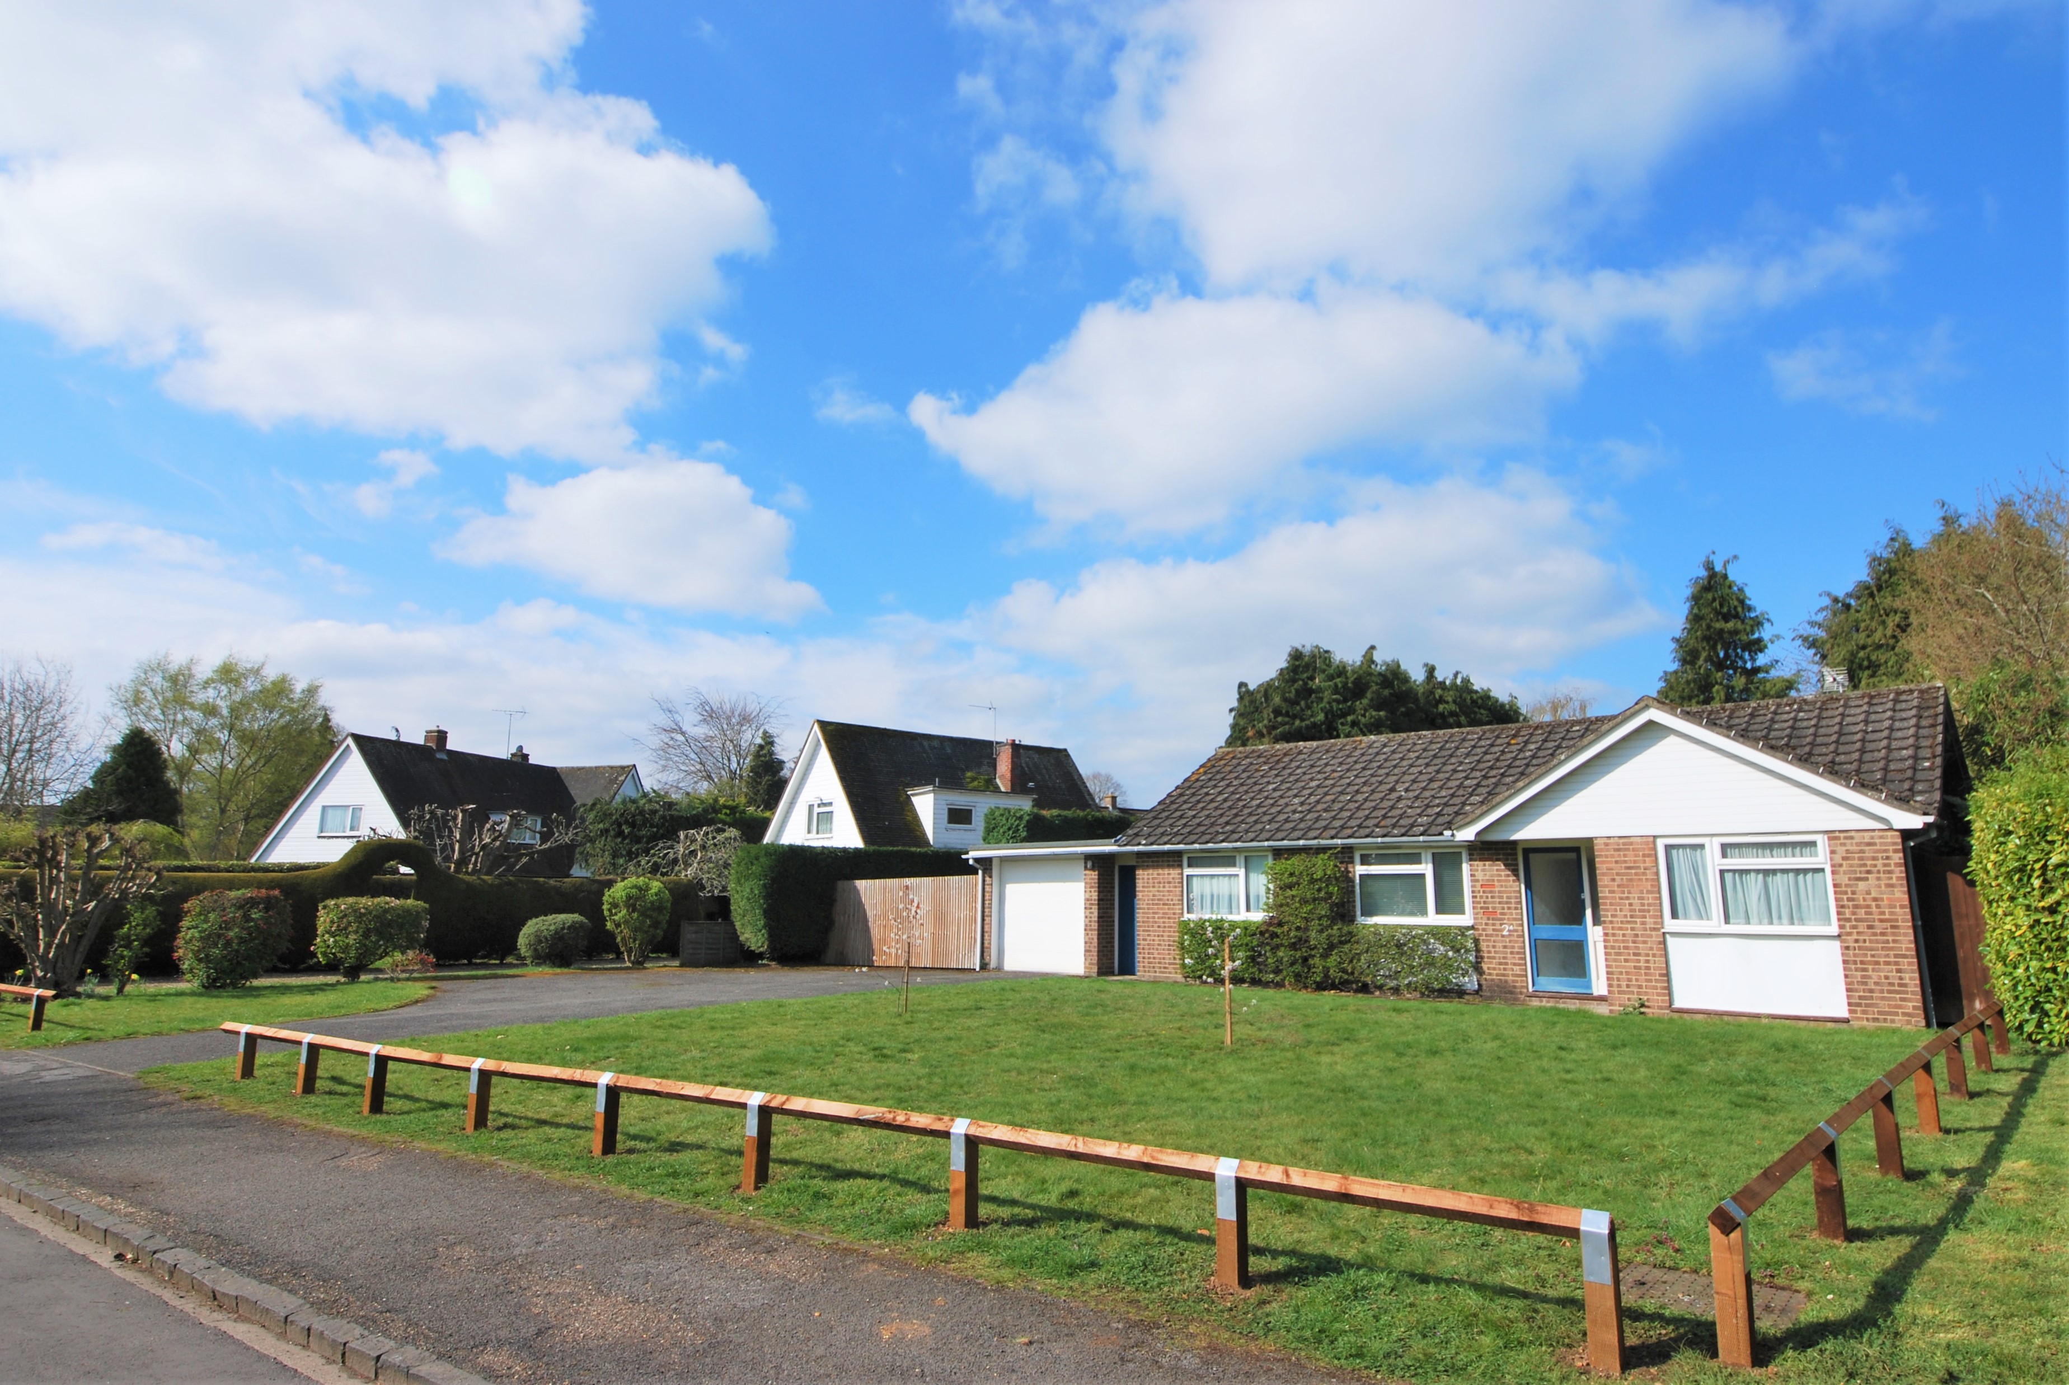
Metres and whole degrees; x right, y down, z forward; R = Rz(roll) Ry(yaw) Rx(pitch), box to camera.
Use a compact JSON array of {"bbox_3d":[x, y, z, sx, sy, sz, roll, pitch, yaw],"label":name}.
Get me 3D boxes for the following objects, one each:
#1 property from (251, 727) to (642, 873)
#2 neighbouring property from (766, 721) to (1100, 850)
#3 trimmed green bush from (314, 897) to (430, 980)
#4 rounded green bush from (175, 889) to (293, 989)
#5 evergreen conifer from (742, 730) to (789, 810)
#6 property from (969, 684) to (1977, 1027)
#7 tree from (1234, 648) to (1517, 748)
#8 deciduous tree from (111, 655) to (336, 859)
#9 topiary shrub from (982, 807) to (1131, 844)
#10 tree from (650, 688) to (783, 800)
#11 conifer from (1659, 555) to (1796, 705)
[{"bbox_3d":[-23.025,5.941,42.385,8.900,6.774,12.200,-2,-11,16],"label":"property"},{"bbox_3d":[-3.021,4.970,36.309,10.800,6.869,9.000,9,-13,-35],"label":"neighbouring property"},{"bbox_3d":[-11.181,4.103,17.503,1.750,1.380,1.450,8,-13,-32],"label":"trimmed green bush"},{"bbox_3d":[-12.708,3.750,16.446,1.600,1.620,1.500,9,-14,-37],"label":"rounded green bush"},{"bbox_3d":[-12.152,5.814,45.685,2.900,8.445,2.900,4,-11,-14],"label":"evergreen conifer"},{"bbox_3d":[6.630,2.834,18.293,14.800,4.420,7.600,-9,-15,41],"label":"property"},{"bbox_3d":[10.395,3.013,31.024,8.600,8.973,6.000,-3,-11,18],"label":"tree"},{"bbox_3d":[-40.054,4.246,49.967,9.000,12.387,8.500,10,-14,-38],"label":"deciduous tree"},{"bbox_3d":[0.746,4.787,26.577,4.600,3.677,1.800,5,-12,-22],"label":"topiary shrub"},{"bbox_3d":[-16.326,5.469,51.847,7.000,11.309,7.000,4,-11,-17],"label":"tree"},{"bbox_3d":[20.817,1.622,30.309,4.200,11.792,4.200,-6,-13,34],"label":"conifer"}]

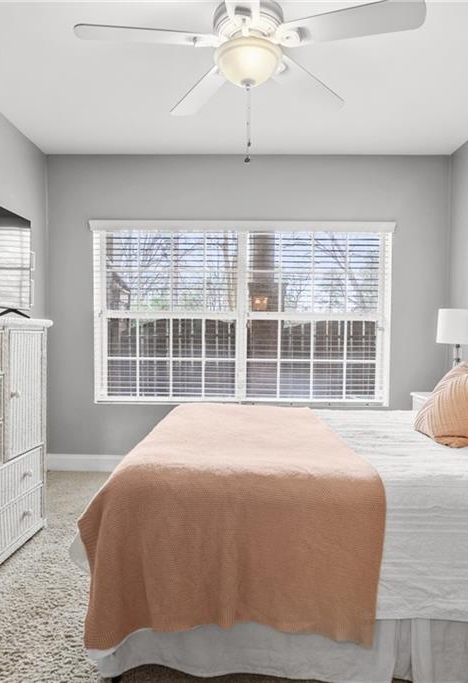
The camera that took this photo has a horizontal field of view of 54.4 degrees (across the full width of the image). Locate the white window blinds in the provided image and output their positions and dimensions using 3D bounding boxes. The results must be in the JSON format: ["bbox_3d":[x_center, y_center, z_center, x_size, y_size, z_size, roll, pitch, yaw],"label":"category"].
[{"bbox_3d":[0.059,-0.220,3.592,2.380,1.440,0.080,0,1,1],"label":"white window blinds"}]

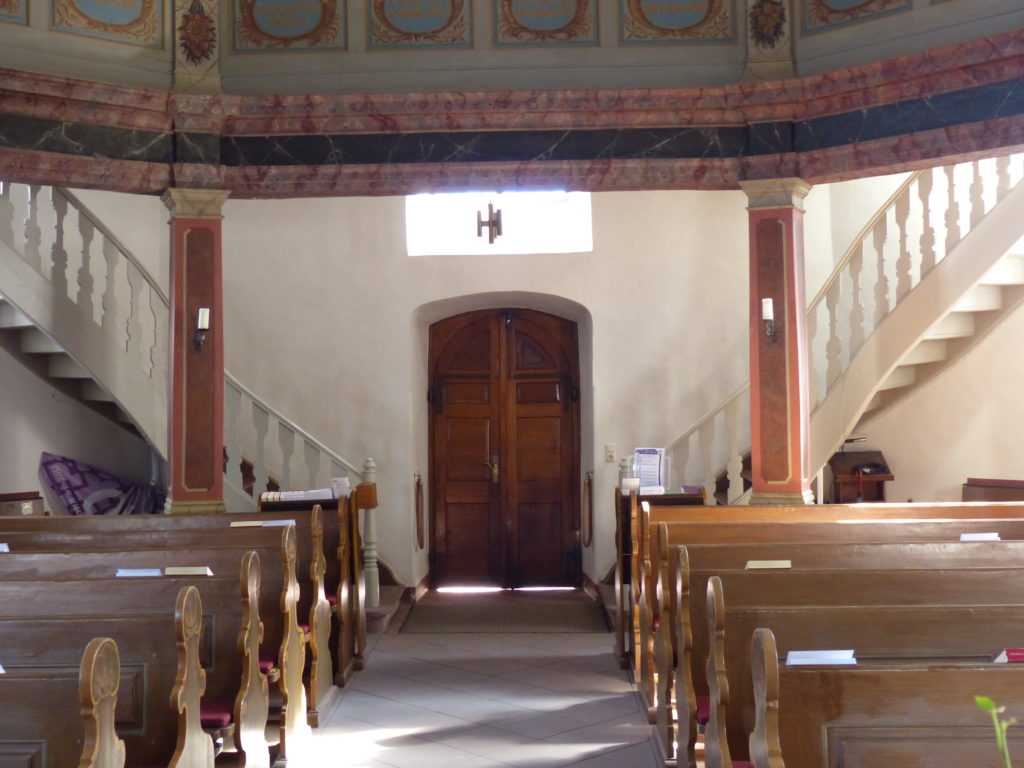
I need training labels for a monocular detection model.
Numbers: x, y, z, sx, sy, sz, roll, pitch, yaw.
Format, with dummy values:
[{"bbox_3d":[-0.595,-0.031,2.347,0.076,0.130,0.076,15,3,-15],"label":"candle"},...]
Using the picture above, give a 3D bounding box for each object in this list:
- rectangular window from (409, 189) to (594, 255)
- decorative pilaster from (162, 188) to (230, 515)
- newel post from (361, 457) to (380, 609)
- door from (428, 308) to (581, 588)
[{"bbox_3d":[-0.105,-1.370,10.380,1.540,0.600,0.150,-1,0,1],"label":"rectangular window"},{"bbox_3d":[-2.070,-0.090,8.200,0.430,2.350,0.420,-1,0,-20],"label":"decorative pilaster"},{"bbox_3d":[-1.044,1.103,9.200,0.135,1.120,0.135,-1,0,1],"label":"newel post"},{"bbox_3d":[-0.061,0.563,10.820,1.330,2.440,0.120,-1,0,1],"label":"door"}]

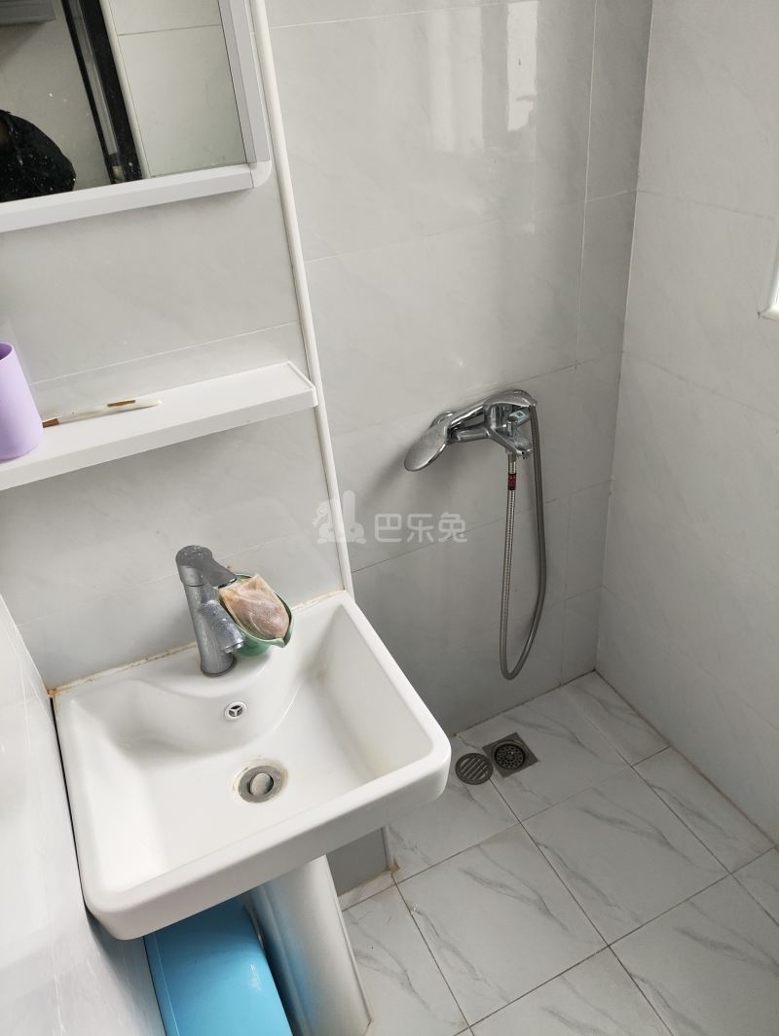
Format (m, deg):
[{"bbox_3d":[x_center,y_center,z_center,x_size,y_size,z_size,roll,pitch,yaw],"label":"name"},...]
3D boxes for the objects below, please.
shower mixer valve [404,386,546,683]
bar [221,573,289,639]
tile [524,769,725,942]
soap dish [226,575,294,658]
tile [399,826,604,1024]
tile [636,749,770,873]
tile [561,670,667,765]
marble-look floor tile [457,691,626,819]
[{"bbox_3d":[0.180,0.071,1.427,0.300,0.710,0.180,-18,34,-18],"label":"shower mixer valve"},{"bbox_3d":[-0.180,0.130,0.991,0.064,0.026,0.096,-34,79,-35],"label":"bar"},{"bbox_3d":[0.490,0.700,1.523,0.300,0.010,0.300,-18,35,-17],"label":"tile"},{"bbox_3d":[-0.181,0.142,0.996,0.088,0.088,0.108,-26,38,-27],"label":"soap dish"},{"bbox_3d":[0.218,0.790,1.434,0.300,0.010,0.300,-18,35,-17],"label":"tile"},{"bbox_3d":[0.680,0.636,1.586,0.120,0.010,0.300,-18,35,-17],"label":"tile"},{"bbox_3d":[0.561,0.502,1.812,0.120,0.010,0.277,-18,35,-17],"label":"tile"},{"bbox_3d":[0.371,0.565,1.749,0.300,0.010,0.277,-18,35,-17],"label":"marble-look floor tile"}]

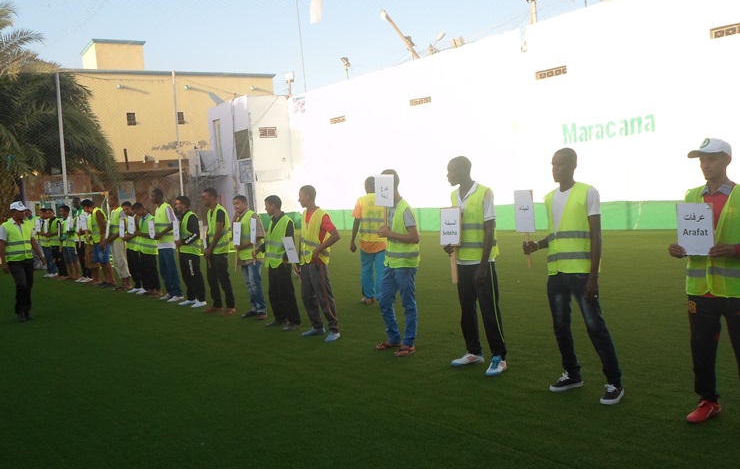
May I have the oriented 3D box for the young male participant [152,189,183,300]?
[{"bbox_3d":[-3.345,0.160,10.696,0.440,1.810,0.500,-6,4,-36],"label":"young male participant"}]

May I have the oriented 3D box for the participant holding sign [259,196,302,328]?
[{"bbox_3d":[-1.103,0.345,7.900,0.480,1.620,0.520,-5,4,-36],"label":"participant holding sign"}]

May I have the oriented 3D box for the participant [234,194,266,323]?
[{"bbox_3d":[-1.601,0.280,8.588,0.400,1.630,0.480,-6,5,-40],"label":"participant"}]

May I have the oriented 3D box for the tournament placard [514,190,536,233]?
[{"bbox_3d":[1.091,-0.161,4.500,0.020,0.305,0.210,-5,4,-30],"label":"tournament placard"}]

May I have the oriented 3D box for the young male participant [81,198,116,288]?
[{"bbox_3d":[-5.526,0.184,13.100,0.580,1.740,0.520,-5,4,-30],"label":"young male participant"}]

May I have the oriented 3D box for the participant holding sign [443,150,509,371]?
[{"bbox_3d":[0.883,0.257,5.320,0.430,1.760,0.530,-6,4,-38],"label":"participant holding sign"}]

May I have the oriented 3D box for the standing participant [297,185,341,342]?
[{"bbox_3d":[-0.574,0.290,7.143,0.400,1.670,0.520,-6,5,-42],"label":"standing participant"}]

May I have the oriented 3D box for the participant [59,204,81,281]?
[{"bbox_3d":[-7.029,0.211,15.000,0.500,1.710,0.500,-5,4,-36],"label":"participant"}]

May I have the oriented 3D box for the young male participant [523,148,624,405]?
[{"bbox_3d":[1.472,0.274,4.677,0.580,1.770,0.550,-6,5,-40],"label":"young male participant"}]

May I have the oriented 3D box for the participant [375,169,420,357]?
[{"bbox_3d":[0.252,0.276,6.100,0.430,1.730,0.480,-5,4,-33],"label":"participant"}]

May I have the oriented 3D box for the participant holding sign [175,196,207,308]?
[{"bbox_3d":[-2.799,0.265,10.000,0.460,1.700,0.500,-5,4,-36],"label":"participant holding sign"}]

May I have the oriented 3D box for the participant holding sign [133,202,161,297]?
[{"bbox_3d":[-4.008,0.269,11.500,0.480,1.670,0.500,-6,4,-42],"label":"participant holding sign"}]

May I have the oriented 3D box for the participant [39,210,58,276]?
[{"bbox_3d":[-8.172,0.203,16.300,0.480,1.710,0.500,-6,4,-38],"label":"participant"}]

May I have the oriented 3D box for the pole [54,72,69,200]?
[{"bbox_3d":[-13.546,-3.306,28.435,0.140,7.706,0.140,-6,5,-40],"label":"pole"}]

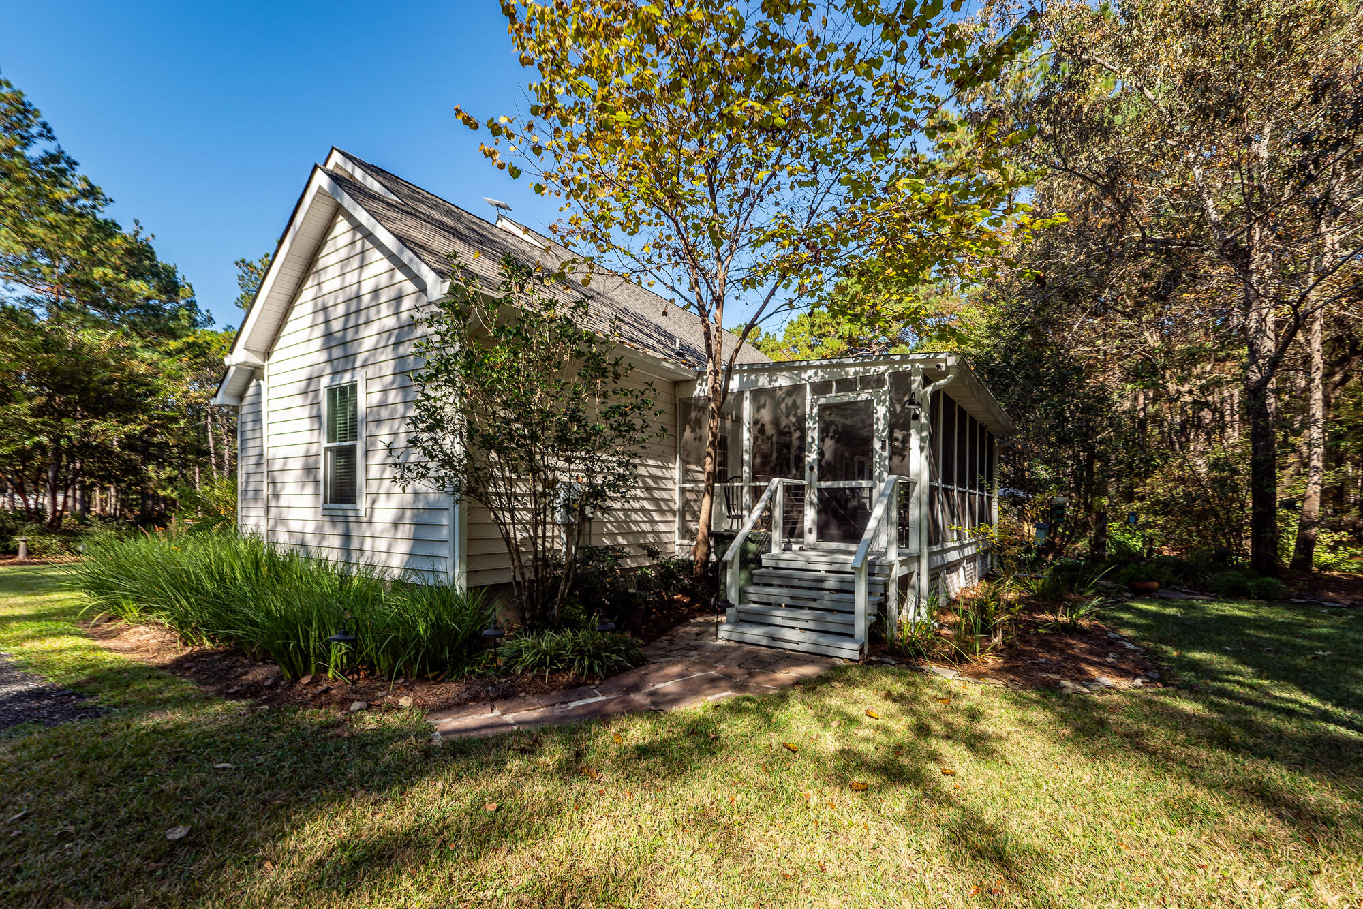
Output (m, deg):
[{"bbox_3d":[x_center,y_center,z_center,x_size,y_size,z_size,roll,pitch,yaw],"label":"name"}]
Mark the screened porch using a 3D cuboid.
[{"bbox_3d":[3.270,0.670,9.220,4.200,3.600,9.800,-4,-7,37],"label":"screened porch"}]

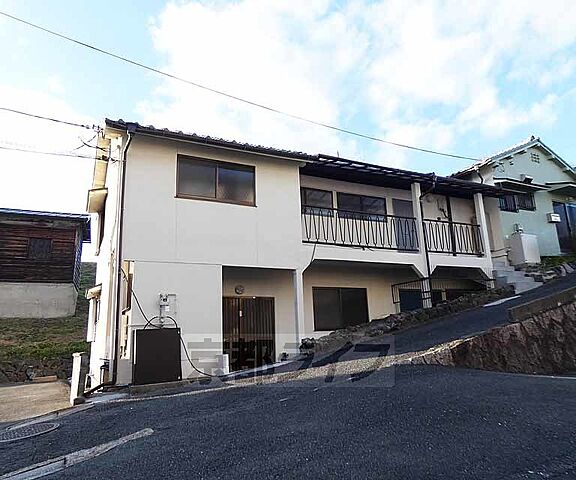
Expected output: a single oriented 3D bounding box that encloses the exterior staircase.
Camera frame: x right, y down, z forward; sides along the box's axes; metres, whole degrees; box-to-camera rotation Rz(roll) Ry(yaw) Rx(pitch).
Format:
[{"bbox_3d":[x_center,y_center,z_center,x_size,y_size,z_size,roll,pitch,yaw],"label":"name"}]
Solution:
[{"bbox_3d":[7.680,1.295,12.753,1.550,1.240,1.450,4,-12,-27],"label":"exterior staircase"}]

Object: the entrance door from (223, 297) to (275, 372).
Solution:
[{"bbox_3d":[-1.090,2.279,8.741,1.660,1.803,0.120,3,-12,-22],"label":"entrance door"}]

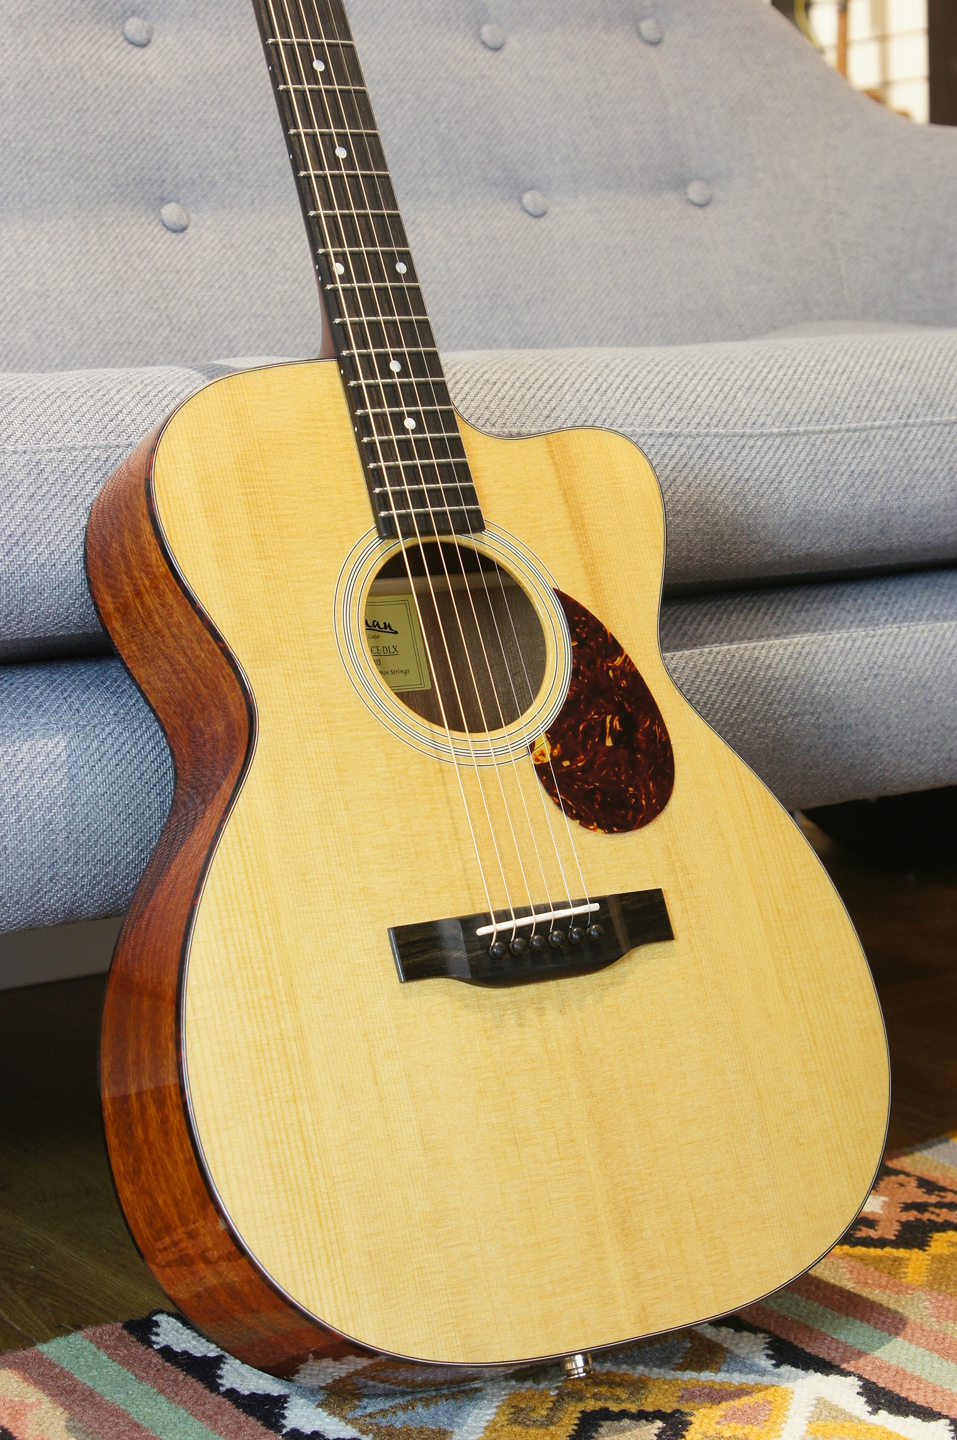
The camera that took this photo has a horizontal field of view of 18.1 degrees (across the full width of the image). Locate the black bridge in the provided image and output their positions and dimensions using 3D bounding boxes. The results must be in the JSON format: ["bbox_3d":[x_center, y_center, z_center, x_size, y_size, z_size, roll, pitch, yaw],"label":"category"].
[{"bbox_3d":[0.031,0.104,1.405,0.152,0.036,0.012,-7,-15,-31],"label":"black bridge"}]

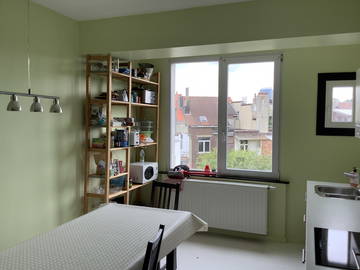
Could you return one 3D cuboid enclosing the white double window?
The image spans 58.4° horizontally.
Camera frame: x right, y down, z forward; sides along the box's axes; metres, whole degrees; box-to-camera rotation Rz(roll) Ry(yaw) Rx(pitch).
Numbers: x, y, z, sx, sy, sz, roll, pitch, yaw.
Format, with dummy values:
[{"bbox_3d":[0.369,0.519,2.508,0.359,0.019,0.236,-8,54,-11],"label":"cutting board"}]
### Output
[{"bbox_3d":[0.582,-0.253,4.492,1.545,1.640,0.090,1,2,21],"label":"white double window"}]

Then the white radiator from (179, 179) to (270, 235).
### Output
[{"bbox_3d":[0.485,0.954,4.424,1.390,0.610,0.100,1,2,21],"label":"white radiator"}]

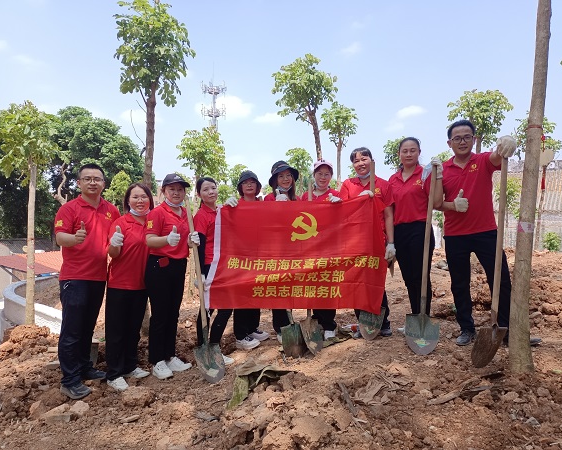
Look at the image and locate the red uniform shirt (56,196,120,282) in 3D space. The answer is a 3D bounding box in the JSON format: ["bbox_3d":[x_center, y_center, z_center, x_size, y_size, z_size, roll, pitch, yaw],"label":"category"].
[{"bbox_3d":[-1.460,0.105,3.260,0.500,0.650,0.300,0,0,-35],"label":"red uniform shirt"}]

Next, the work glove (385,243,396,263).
[{"bbox_3d":[0.882,0.225,3.480,0.090,0.170,0.100,-1,0,11],"label":"work glove"}]

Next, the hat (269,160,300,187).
[{"bbox_3d":[0.021,-0.434,3.650,0.270,0.190,0.280,-1,-2,-3],"label":"hat"}]

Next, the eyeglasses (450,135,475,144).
[{"bbox_3d":[1.312,-0.622,3.150,0.145,0.048,0.130,-8,2,22],"label":"eyeglasses"}]

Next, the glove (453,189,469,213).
[{"bbox_3d":[1.250,-0.170,3.000,0.110,0.165,0.100,-1,0,17],"label":"glove"}]

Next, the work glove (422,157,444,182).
[{"bbox_3d":[1.098,-0.397,3.100,0.120,0.170,0.120,-2,-2,18],"label":"work glove"}]

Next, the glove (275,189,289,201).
[{"bbox_3d":[0.012,-0.238,3.550,0.100,0.120,0.100,-1,0,0],"label":"glove"}]

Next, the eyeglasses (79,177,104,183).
[{"bbox_3d":[-1.394,-0.333,3.170,0.142,0.044,0.140,0,-2,-27],"label":"eyeglasses"}]

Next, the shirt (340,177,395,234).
[{"bbox_3d":[0.701,-0.147,3.530,0.450,0.540,0.260,-1,0,12],"label":"shirt"}]

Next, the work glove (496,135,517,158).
[{"bbox_3d":[1.539,-0.531,2.950,0.130,0.160,0.130,-2,-2,27],"label":"work glove"}]

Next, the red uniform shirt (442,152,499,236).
[{"bbox_3d":[1.407,-0.225,3.200,0.450,0.650,0.290,-2,-2,20],"label":"red uniform shirt"}]

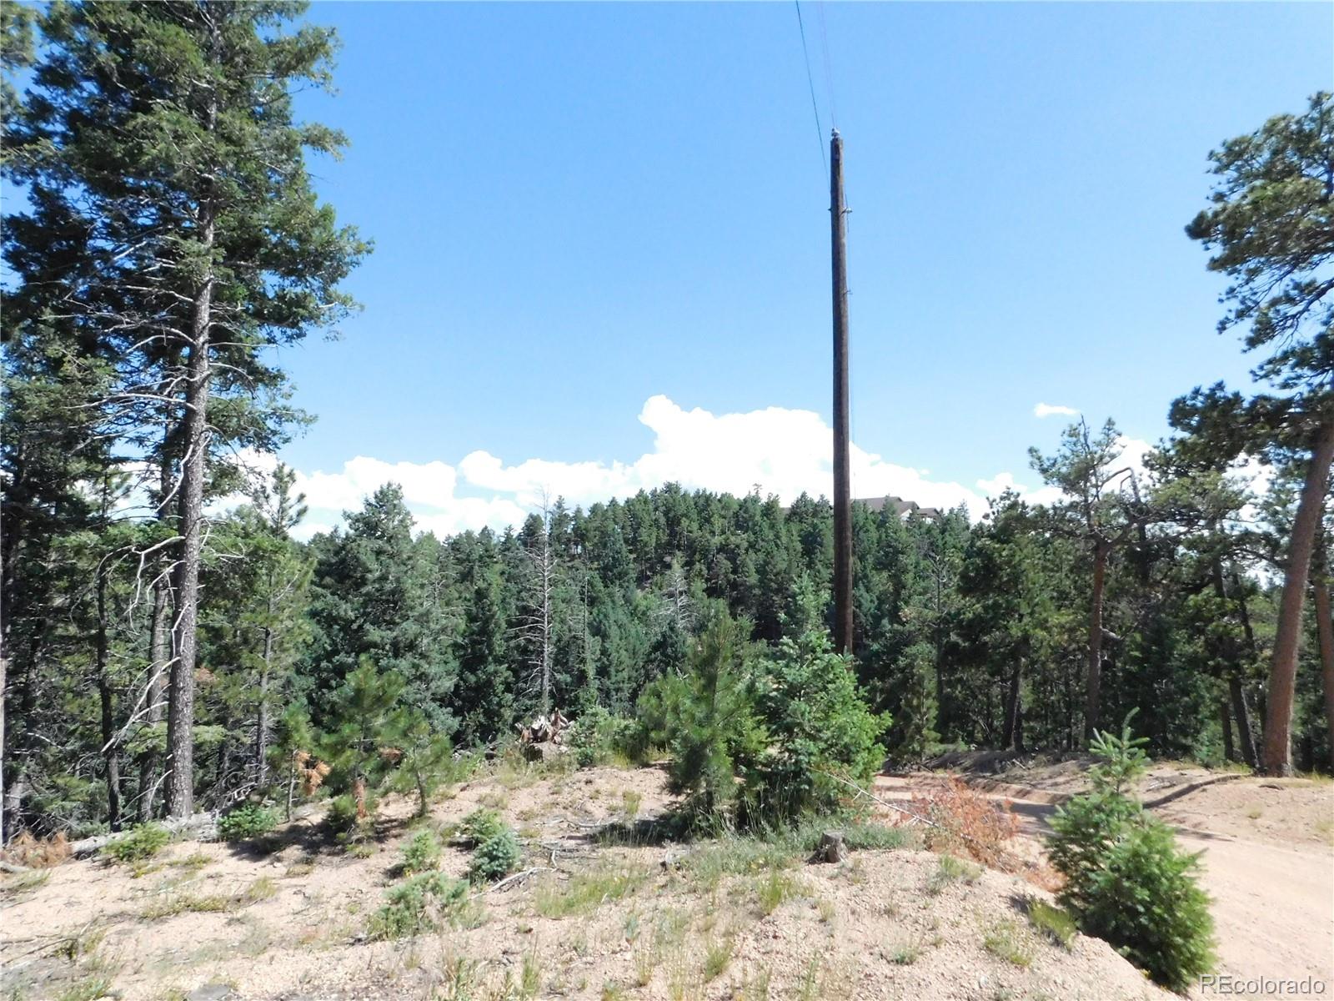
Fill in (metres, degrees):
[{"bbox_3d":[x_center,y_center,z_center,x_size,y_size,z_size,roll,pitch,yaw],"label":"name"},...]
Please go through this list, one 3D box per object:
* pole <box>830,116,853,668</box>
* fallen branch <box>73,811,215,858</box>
[{"bbox_3d":[2.730,-0.866,13.918,0.300,10.256,0.300,-1,-5,11],"label":"pole"},{"bbox_3d":[-5.374,3.451,9.150,1.363,0.200,0.220,-4,-3,-18],"label":"fallen branch"}]

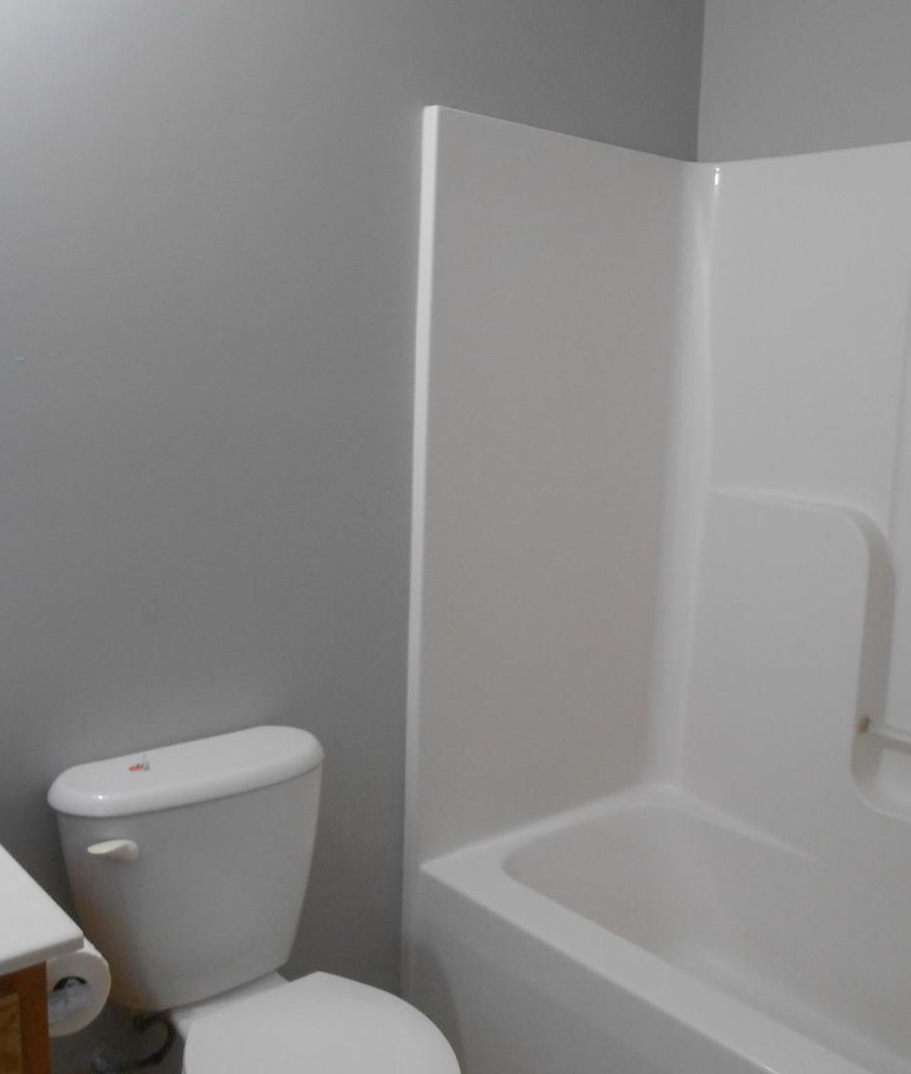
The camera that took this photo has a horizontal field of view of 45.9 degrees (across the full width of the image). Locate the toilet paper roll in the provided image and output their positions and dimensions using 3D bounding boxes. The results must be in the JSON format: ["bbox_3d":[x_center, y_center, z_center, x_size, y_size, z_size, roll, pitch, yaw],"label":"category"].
[{"bbox_3d":[-0.492,0.539,1.321,0.104,0.104,0.104,-6,11,-40],"label":"toilet paper roll"}]

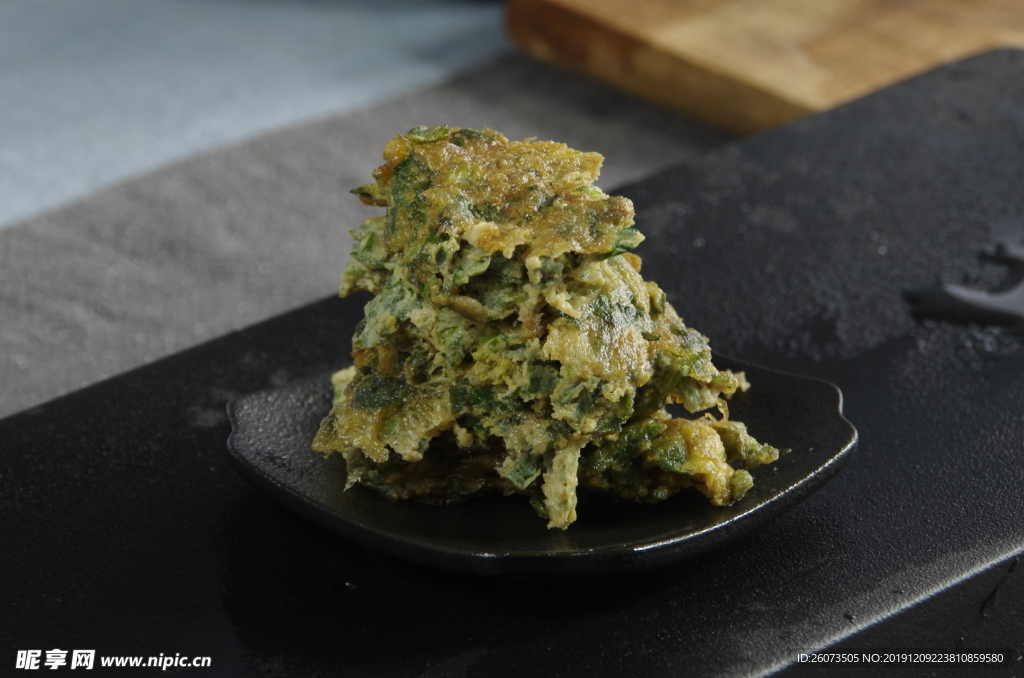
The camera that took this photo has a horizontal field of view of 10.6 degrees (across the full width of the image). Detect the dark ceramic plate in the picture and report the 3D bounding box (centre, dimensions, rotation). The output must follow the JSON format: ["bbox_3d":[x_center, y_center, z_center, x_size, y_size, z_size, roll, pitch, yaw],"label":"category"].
[{"bbox_3d":[0.007,0.029,1.367,0.136,0.021,0.136,19,30,37],"label":"dark ceramic plate"}]

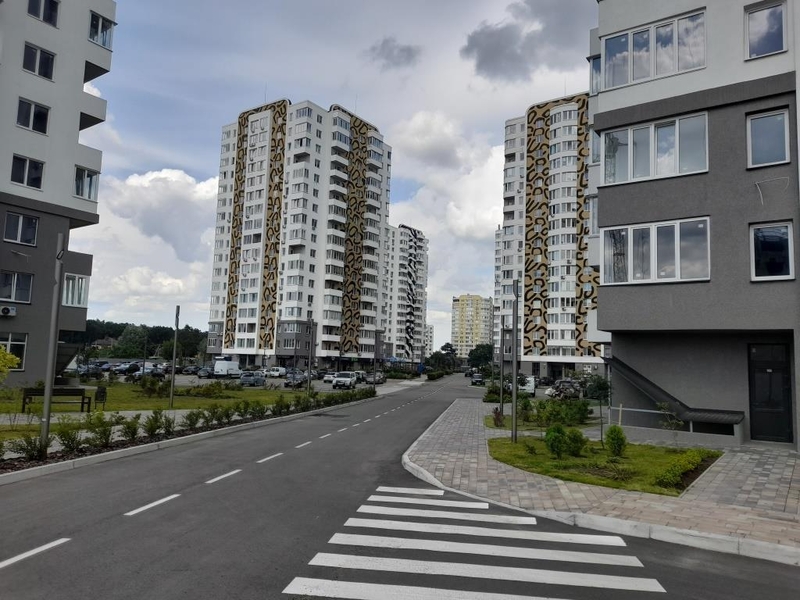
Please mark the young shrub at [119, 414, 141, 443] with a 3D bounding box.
[{"bbox_3d":[-6.095,2.880,13.072,0.497,0.587,0.497,2,-6,0],"label":"young shrub"}]

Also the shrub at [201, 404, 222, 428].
[{"bbox_3d":[-5.460,3.351,16.717,0.577,0.664,0.577,2,-6,0],"label":"shrub"}]

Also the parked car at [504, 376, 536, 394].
[{"bbox_3d":[11.040,7.923,53.088,1.800,1.830,4.400,-1,-6,25],"label":"parked car"}]

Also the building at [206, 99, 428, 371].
[{"bbox_3d":[-21.614,-11.494,129.587,25.800,53.800,28.300,-2,-7,35],"label":"building"}]

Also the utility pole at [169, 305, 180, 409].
[{"bbox_3d":[-8.365,2.062,21.499,0.150,3.900,0.150,1,-5,7],"label":"utility pole"}]

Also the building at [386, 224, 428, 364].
[{"bbox_3d":[-7.963,0.006,221.328,26.000,51.000,28.000,-2,-7,36],"label":"building"}]

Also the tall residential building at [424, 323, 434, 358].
[{"bbox_3d":[20.541,33.513,417.427,16.000,31.000,18.000,1,-6,8],"label":"tall residential building"}]

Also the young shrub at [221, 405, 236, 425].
[{"bbox_3d":[-5.919,3.952,19.943,0.525,0.656,0.525,1,-6,8],"label":"young shrub"}]

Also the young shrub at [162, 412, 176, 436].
[{"bbox_3d":[-5.265,2.815,13.246,0.320,0.550,0.330,1,-5,7],"label":"young shrub"}]

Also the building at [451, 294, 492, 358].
[{"bbox_3d":[52.864,23.039,414.292,27.000,49.000,22.000,1,-5,10],"label":"building"}]

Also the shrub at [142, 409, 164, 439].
[{"bbox_3d":[-6.739,3.376,15.795,0.571,0.779,0.571,1,-6,8],"label":"shrub"}]

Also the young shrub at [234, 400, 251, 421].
[{"bbox_3d":[-5.263,3.677,19.380,0.536,0.619,0.536,2,-6,0],"label":"young shrub"}]

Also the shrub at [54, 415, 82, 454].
[{"bbox_3d":[-5.910,2.377,10.367,0.460,0.670,0.450,1,-5,7],"label":"shrub"}]

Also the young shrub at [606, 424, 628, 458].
[{"bbox_3d":[4.434,2.871,11.807,0.420,0.660,0.420,1,-5,7],"label":"young shrub"}]

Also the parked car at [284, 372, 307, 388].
[{"bbox_3d":[-10.142,7.848,56.576,1.740,1.500,4.300,2,-6,3],"label":"parked car"}]

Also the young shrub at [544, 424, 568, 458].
[{"bbox_3d":[3.361,3.015,12.318,0.485,0.733,0.485,2,-6,0],"label":"young shrub"}]

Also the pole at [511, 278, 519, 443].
[{"bbox_3d":[2.809,1.427,13.911,0.150,3.950,0.150,1,-5,7],"label":"pole"}]

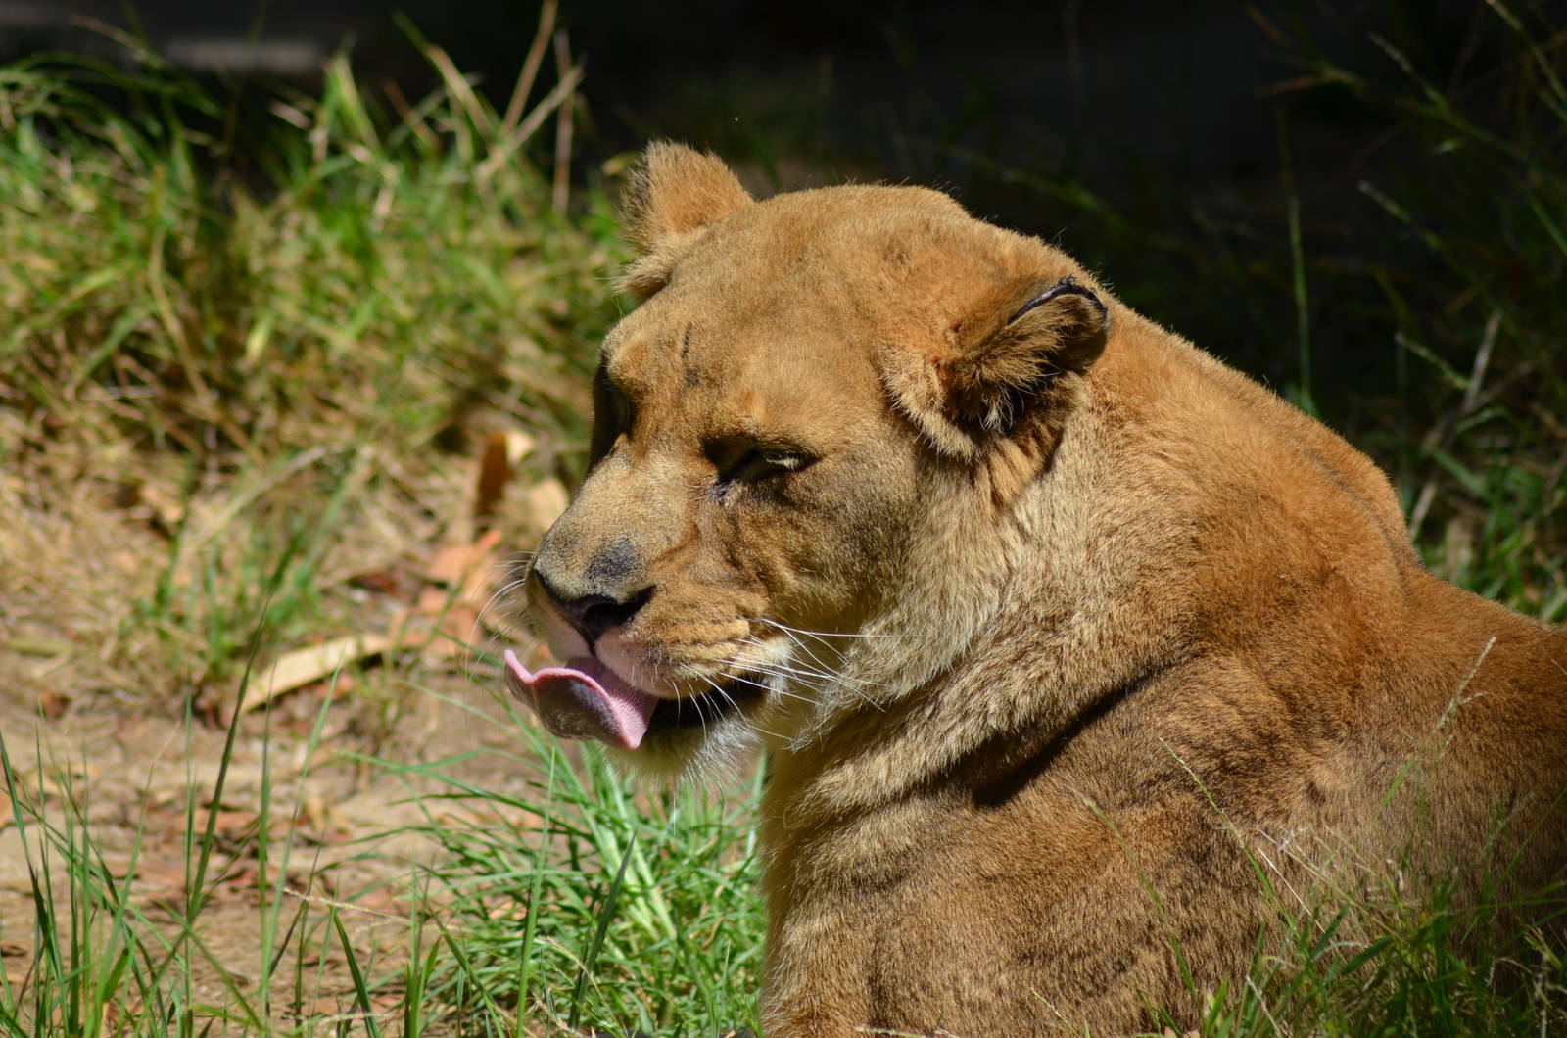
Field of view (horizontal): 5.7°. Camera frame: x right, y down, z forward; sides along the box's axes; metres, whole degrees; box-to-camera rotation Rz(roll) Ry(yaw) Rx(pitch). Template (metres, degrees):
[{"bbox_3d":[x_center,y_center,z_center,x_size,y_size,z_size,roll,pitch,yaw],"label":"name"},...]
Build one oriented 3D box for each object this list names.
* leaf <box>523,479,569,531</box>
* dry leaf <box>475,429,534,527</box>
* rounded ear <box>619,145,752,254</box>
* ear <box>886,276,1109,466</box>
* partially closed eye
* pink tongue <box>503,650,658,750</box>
[{"bbox_3d":[-0.131,-0.007,8.800,0.030,0.032,0.015,0,14,0],"label":"leaf"},{"bbox_3d":[-0.157,-0.023,8.800,0.034,0.055,0.018,0,14,0],"label":"dry leaf"},{"bbox_3d":[-0.046,-0.150,7.420,0.048,0.056,0.075,-15,12,-11],"label":"rounded ear"},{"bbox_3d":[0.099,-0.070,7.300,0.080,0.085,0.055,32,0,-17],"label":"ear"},{"bbox_3d":[-0.009,-0.026,7.280,0.050,0.021,0.020,0,22,16],"label":"partially closed eye"},{"bbox_3d":[-0.094,0.084,7.250,0.045,0.030,0.062,-23,28,-31],"label":"pink tongue"}]

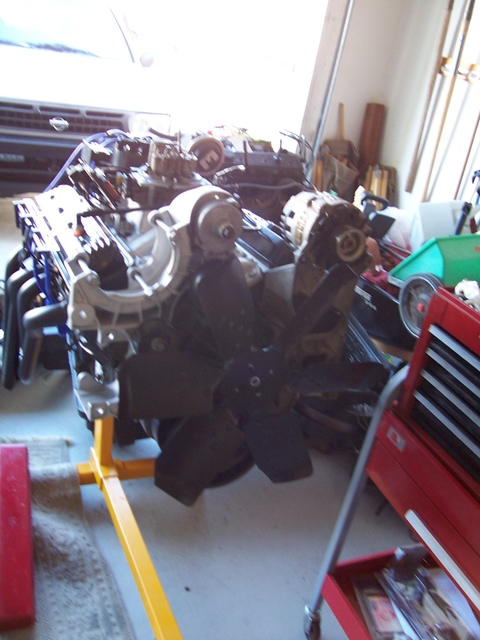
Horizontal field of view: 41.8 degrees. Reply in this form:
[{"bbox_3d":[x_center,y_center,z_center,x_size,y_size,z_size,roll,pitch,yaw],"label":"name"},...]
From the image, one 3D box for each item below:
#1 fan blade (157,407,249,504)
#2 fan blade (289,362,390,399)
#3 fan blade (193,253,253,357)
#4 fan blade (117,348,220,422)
[{"bbox_3d":[-0.071,0.234,1.077,0.108,0.171,0.035,36,7,-6],"label":"fan blade"},{"bbox_3d":[0.174,0.112,1.138,0.171,0.108,0.035,-2,57,-27],"label":"fan blade"},{"bbox_3d":[-0.010,-0.019,0.972,0.035,0.171,0.108,10,45,37],"label":"fan blade"},{"bbox_3d":[-0.113,0.106,0.986,0.171,0.108,0.035,-2,-3,-27],"label":"fan blade"}]

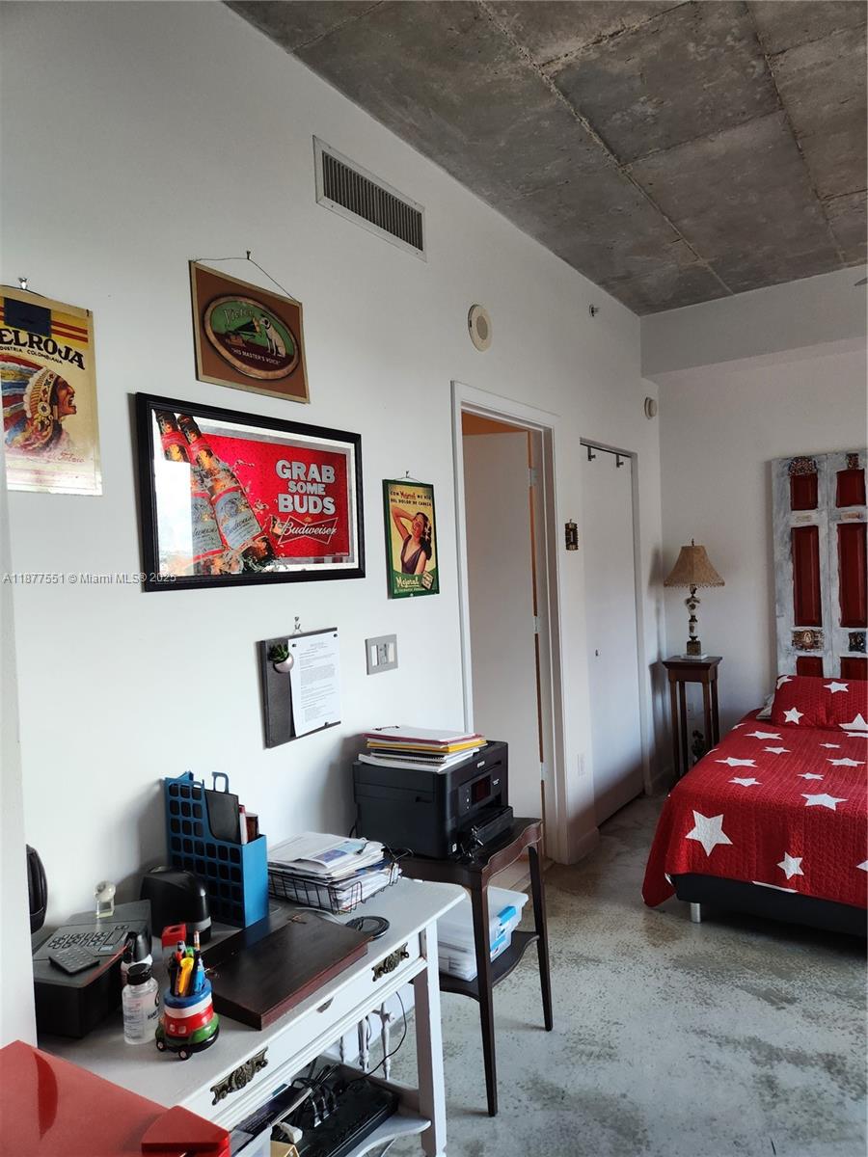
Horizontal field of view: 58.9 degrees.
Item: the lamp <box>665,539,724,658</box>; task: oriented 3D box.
[{"bbox_3d":[1.633,0.130,4.861,0.385,0.765,0.385,-2,1,33],"label":"lamp"}]

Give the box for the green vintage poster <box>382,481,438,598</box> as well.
[{"bbox_3d":[-0.082,-0.138,2.748,0.012,0.402,0.308,-2,1,33],"label":"green vintage poster"}]

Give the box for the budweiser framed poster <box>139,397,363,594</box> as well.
[{"bbox_3d":[-0.466,-0.215,2.162,0.021,0.465,0.832,0,2,33],"label":"budweiser framed poster"}]

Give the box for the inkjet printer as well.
[{"bbox_3d":[0.024,0.675,2.436,0.365,0.249,0.420,-2,1,31],"label":"inkjet printer"}]

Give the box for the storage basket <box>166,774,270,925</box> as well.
[{"bbox_3d":[-0.501,0.616,1.773,0.237,0.311,0.074,-2,1,31],"label":"storage basket"}]

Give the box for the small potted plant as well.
[{"bbox_3d":[-0.417,0.216,2.098,0.060,0.090,0.064,-3,1,0],"label":"small potted plant"}]

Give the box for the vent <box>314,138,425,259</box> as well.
[{"bbox_3d":[-0.189,-1.266,2.603,0.020,0.204,0.611,-2,1,33],"label":"vent"}]

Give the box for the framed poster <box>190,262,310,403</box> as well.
[{"bbox_3d":[-0.492,-0.659,2.109,0.014,0.298,0.410,-2,1,33],"label":"framed poster"}]

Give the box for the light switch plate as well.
[{"bbox_3d":[-0.166,0.253,2.563,0.010,0.115,0.162,-2,1,33],"label":"light switch plate"}]

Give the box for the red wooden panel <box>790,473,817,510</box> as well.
[{"bbox_3d":[2.254,-0.525,4.677,0.150,0.208,0.020,-2,1,33],"label":"red wooden panel"}]

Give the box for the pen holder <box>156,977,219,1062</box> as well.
[{"bbox_3d":[-0.403,0.730,1.282,0.073,0.082,0.090,-2,1,33],"label":"pen holder"}]

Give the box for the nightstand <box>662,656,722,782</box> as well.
[{"bbox_3d":[1.675,0.934,4.933,0.310,0.826,0.330,-2,1,33],"label":"nightstand"}]

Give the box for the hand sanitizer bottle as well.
[{"bbox_3d":[-0.497,0.722,1.310,0.057,0.113,0.057,-3,1,-9],"label":"hand sanitizer bottle"}]

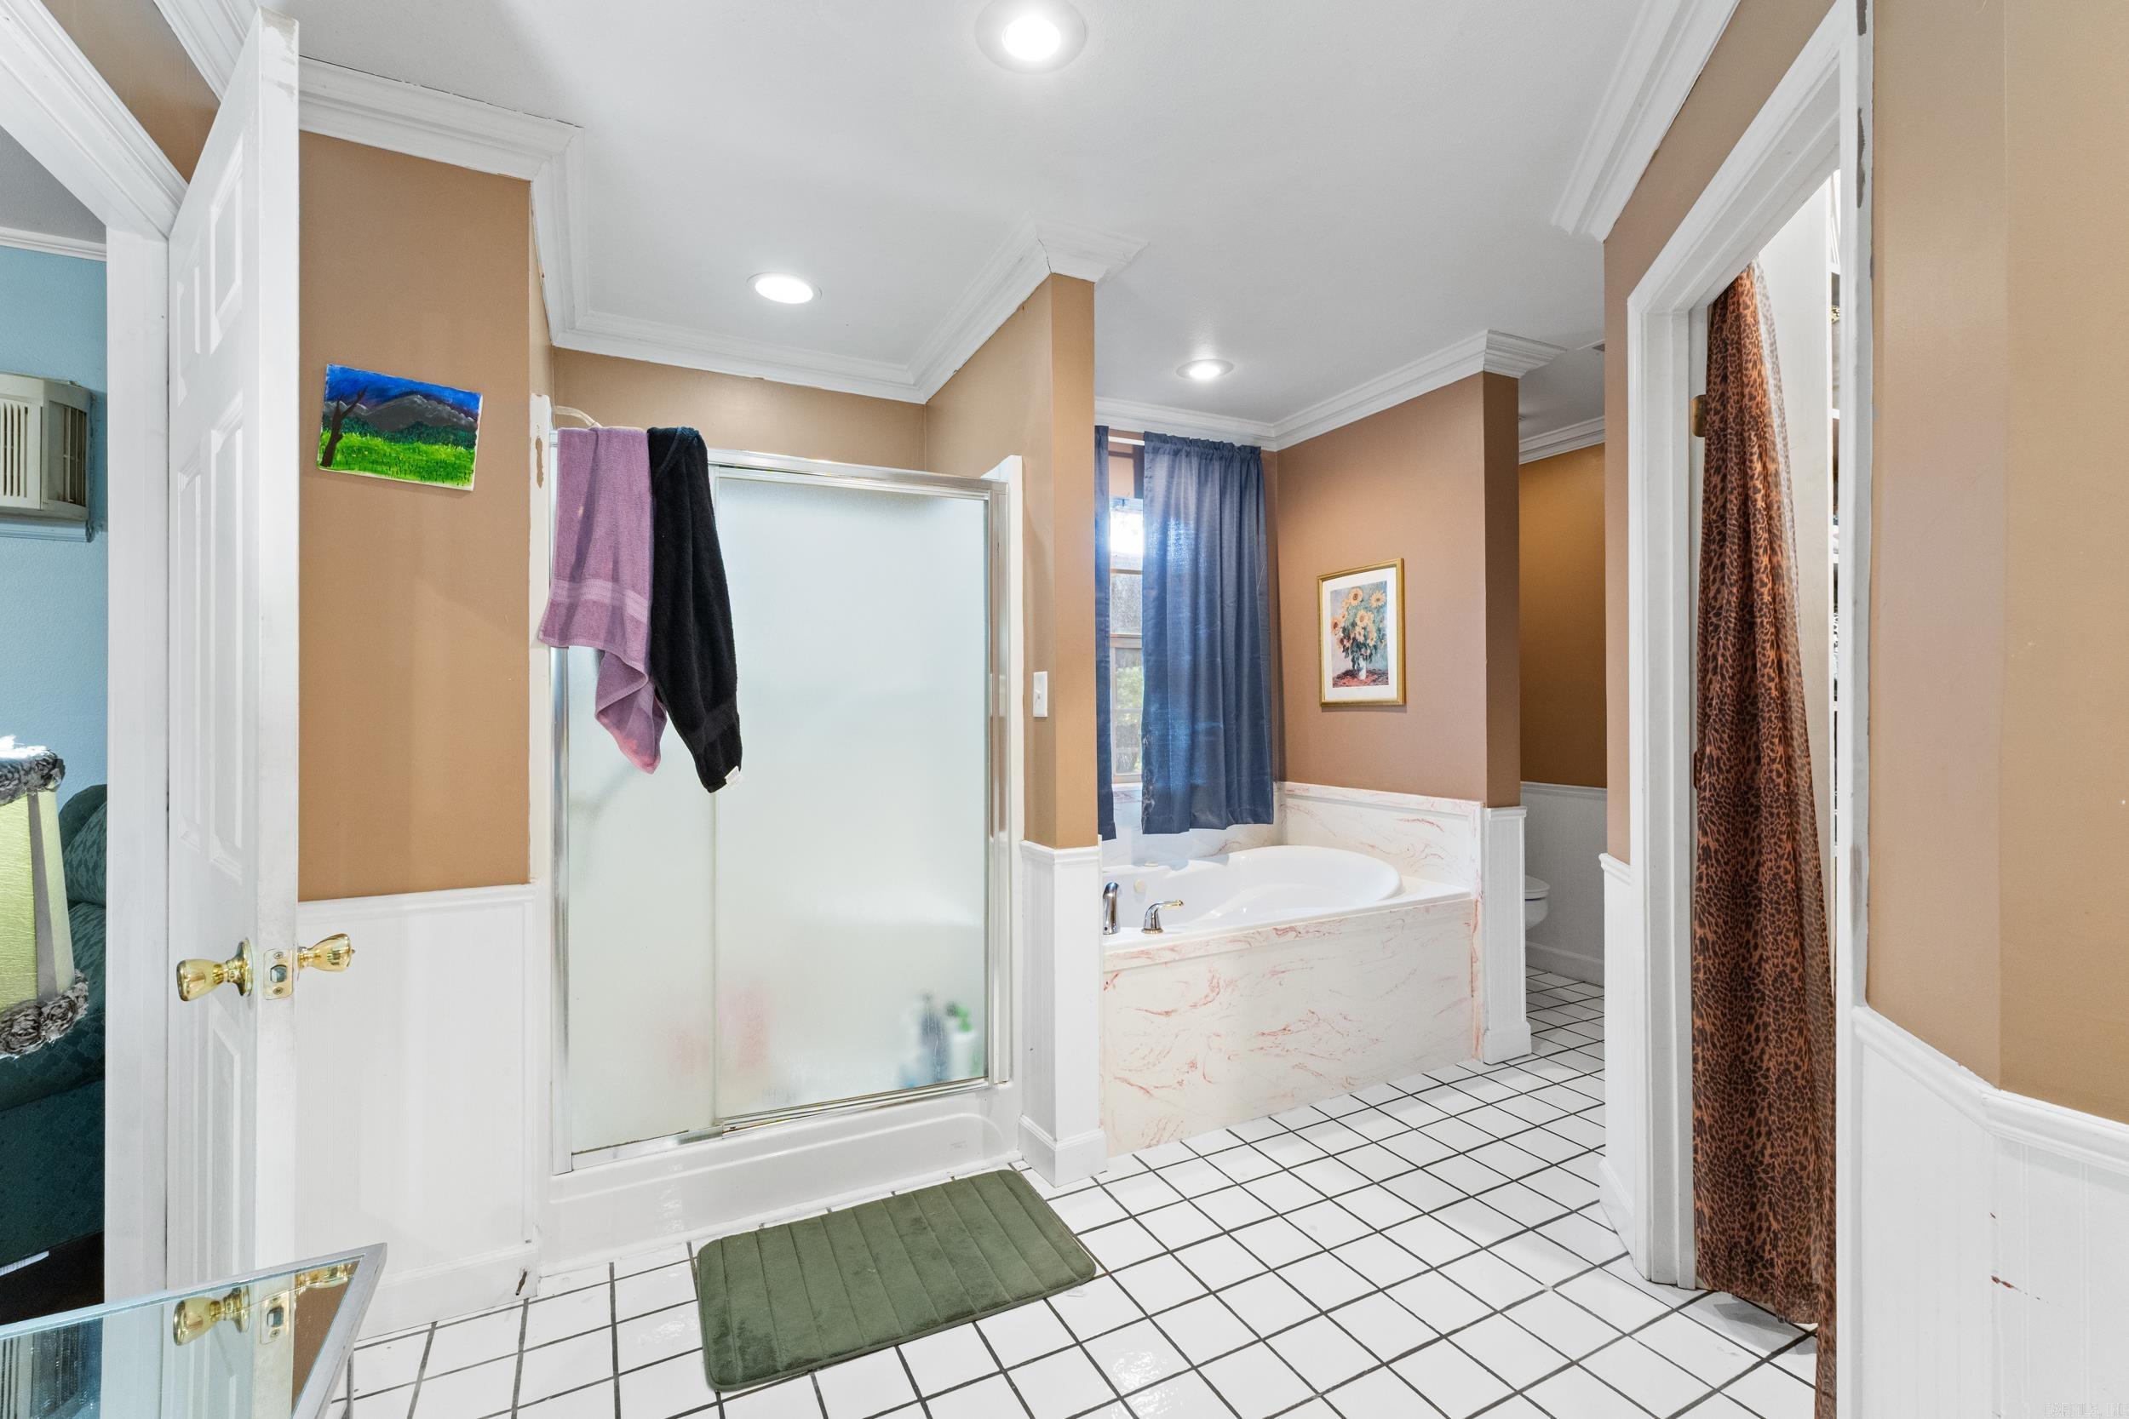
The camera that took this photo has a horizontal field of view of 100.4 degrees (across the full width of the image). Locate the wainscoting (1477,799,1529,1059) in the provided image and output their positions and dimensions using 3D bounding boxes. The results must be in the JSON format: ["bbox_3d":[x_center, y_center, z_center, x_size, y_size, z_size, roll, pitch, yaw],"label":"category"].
[{"bbox_3d":[1.531,0.779,3.116,0.230,0.875,0.080,0,0,-27],"label":"wainscoting"}]

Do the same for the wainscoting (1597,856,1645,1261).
[{"bbox_3d":[1.309,0.794,2.072,0.050,0.868,0.245,0,0,16],"label":"wainscoting"}]

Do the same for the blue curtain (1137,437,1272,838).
[{"bbox_3d":[0.601,-0.307,3.674,0.633,1.611,0.100,0,0,-27],"label":"blue curtain"}]

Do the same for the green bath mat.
[{"bbox_3d":[-0.378,1.212,1.959,0.799,0.024,0.507,0,0,-25],"label":"green bath mat"}]

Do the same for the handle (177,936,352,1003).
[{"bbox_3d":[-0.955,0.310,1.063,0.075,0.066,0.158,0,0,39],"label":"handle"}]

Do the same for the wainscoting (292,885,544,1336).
[{"bbox_3d":[-1.329,0.793,1.786,0.473,0.868,0.045,0,0,-27],"label":"wainscoting"}]

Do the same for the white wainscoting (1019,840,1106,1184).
[{"bbox_3d":[-0.006,0.785,2.400,0.150,0.874,0.205,0,0,-27],"label":"white wainscoting"}]

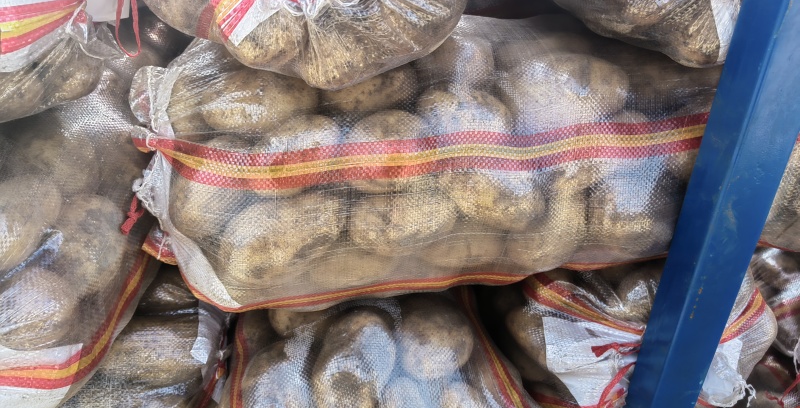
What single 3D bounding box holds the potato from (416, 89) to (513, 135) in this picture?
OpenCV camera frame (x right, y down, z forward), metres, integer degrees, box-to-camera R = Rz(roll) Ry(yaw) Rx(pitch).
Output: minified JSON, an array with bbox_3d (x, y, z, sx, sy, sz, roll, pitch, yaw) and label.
[{"bbox_3d":[0.065,-0.087,0.630,0.097,0.065,0.068,5,19,-7],"label":"potato"}]

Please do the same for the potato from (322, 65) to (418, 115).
[{"bbox_3d":[-0.031,-0.124,0.655,0.104,0.065,0.066,-10,20,-7],"label":"potato"}]

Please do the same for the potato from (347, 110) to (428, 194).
[{"bbox_3d":[-0.012,-0.050,0.610,0.080,0.082,0.080,0,19,-7],"label":"potato"}]

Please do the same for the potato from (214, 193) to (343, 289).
[{"bbox_3d":[-0.112,0.032,0.585,0.124,0.073,0.075,-22,23,-7],"label":"potato"}]

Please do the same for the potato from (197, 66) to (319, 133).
[{"bbox_3d":[-0.141,-0.103,0.620,0.121,0.066,0.070,-4,20,-7],"label":"potato"}]

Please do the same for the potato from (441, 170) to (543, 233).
[{"bbox_3d":[0.091,-0.002,0.610,0.106,0.059,0.064,14,18,-7],"label":"potato"}]

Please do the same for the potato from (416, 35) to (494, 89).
[{"bbox_3d":[0.061,-0.151,0.675,0.086,0.071,0.070,0,19,-7],"label":"potato"}]

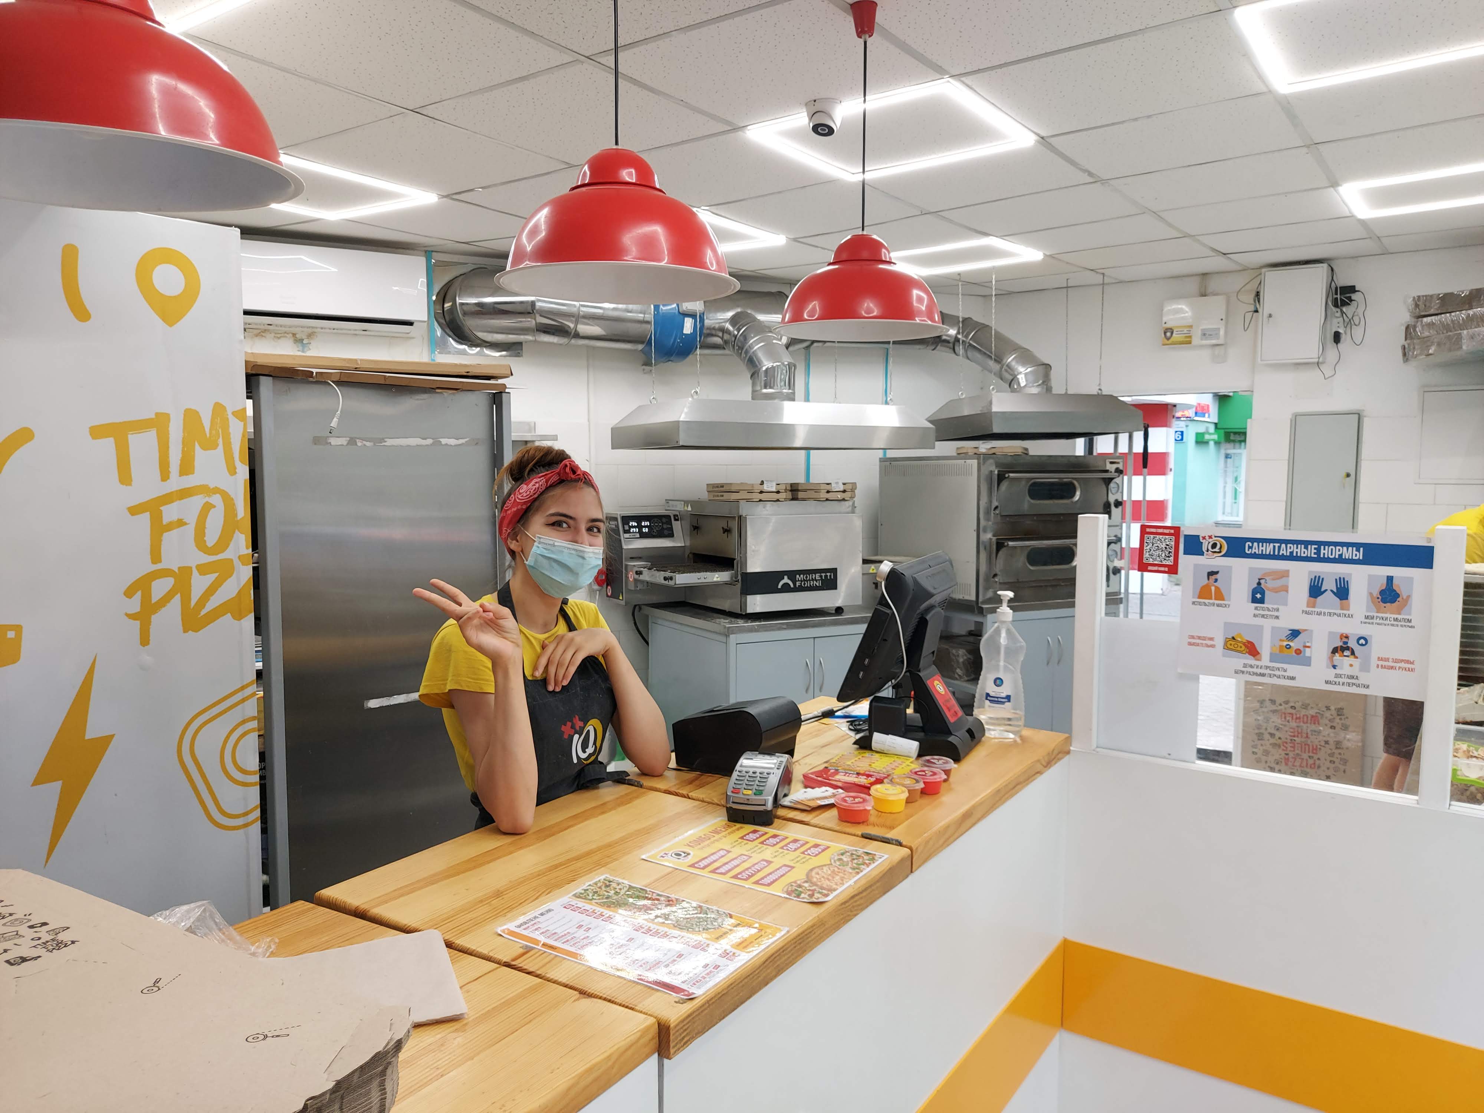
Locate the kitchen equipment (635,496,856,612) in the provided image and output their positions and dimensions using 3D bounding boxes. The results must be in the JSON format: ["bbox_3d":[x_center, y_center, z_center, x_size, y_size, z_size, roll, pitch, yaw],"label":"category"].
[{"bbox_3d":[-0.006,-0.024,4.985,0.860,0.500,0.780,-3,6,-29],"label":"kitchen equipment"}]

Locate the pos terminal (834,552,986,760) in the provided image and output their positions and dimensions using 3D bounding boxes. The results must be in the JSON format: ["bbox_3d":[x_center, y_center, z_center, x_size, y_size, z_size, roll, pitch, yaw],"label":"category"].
[{"bbox_3d":[0.379,0.191,2.266,0.245,0.395,0.335,4,6,34],"label":"pos terminal"}]

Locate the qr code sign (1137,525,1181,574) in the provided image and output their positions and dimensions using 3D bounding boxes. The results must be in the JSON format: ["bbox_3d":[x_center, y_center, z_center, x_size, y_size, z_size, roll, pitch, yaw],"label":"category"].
[{"bbox_3d":[0.845,-0.014,2.166,0.078,0.096,0.004,4,6,34],"label":"qr code sign"}]

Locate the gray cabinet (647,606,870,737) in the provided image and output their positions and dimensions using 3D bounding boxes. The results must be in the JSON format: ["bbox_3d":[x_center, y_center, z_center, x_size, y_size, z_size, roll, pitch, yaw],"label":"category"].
[{"bbox_3d":[0.107,0.666,5.055,0.891,0.865,0.892,-3,6,-29],"label":"gray cabinet"}]

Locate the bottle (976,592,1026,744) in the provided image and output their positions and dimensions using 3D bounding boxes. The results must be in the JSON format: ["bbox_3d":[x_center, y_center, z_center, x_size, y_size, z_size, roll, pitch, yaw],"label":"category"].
[{"bbox_3d":[0.553,0.230,2.275,0.105,0.317,0.078,2,5,17],"label":"bottle"}]

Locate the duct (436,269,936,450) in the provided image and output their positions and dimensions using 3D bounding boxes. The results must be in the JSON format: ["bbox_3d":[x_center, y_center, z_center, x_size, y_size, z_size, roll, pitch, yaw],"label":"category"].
[{"bbox_3d":[-0.217,-0.838,4.710,2.060,0.720,0.810,-3,6,-29],"label":"duct"}]

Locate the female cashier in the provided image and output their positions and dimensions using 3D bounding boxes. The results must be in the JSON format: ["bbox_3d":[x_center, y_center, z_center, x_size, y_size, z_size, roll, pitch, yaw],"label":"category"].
[{"bbox_3d":[-0.389,0.588,1.952,0.380,1.575,0.470,5,7,40],"label":"female cashier"}]

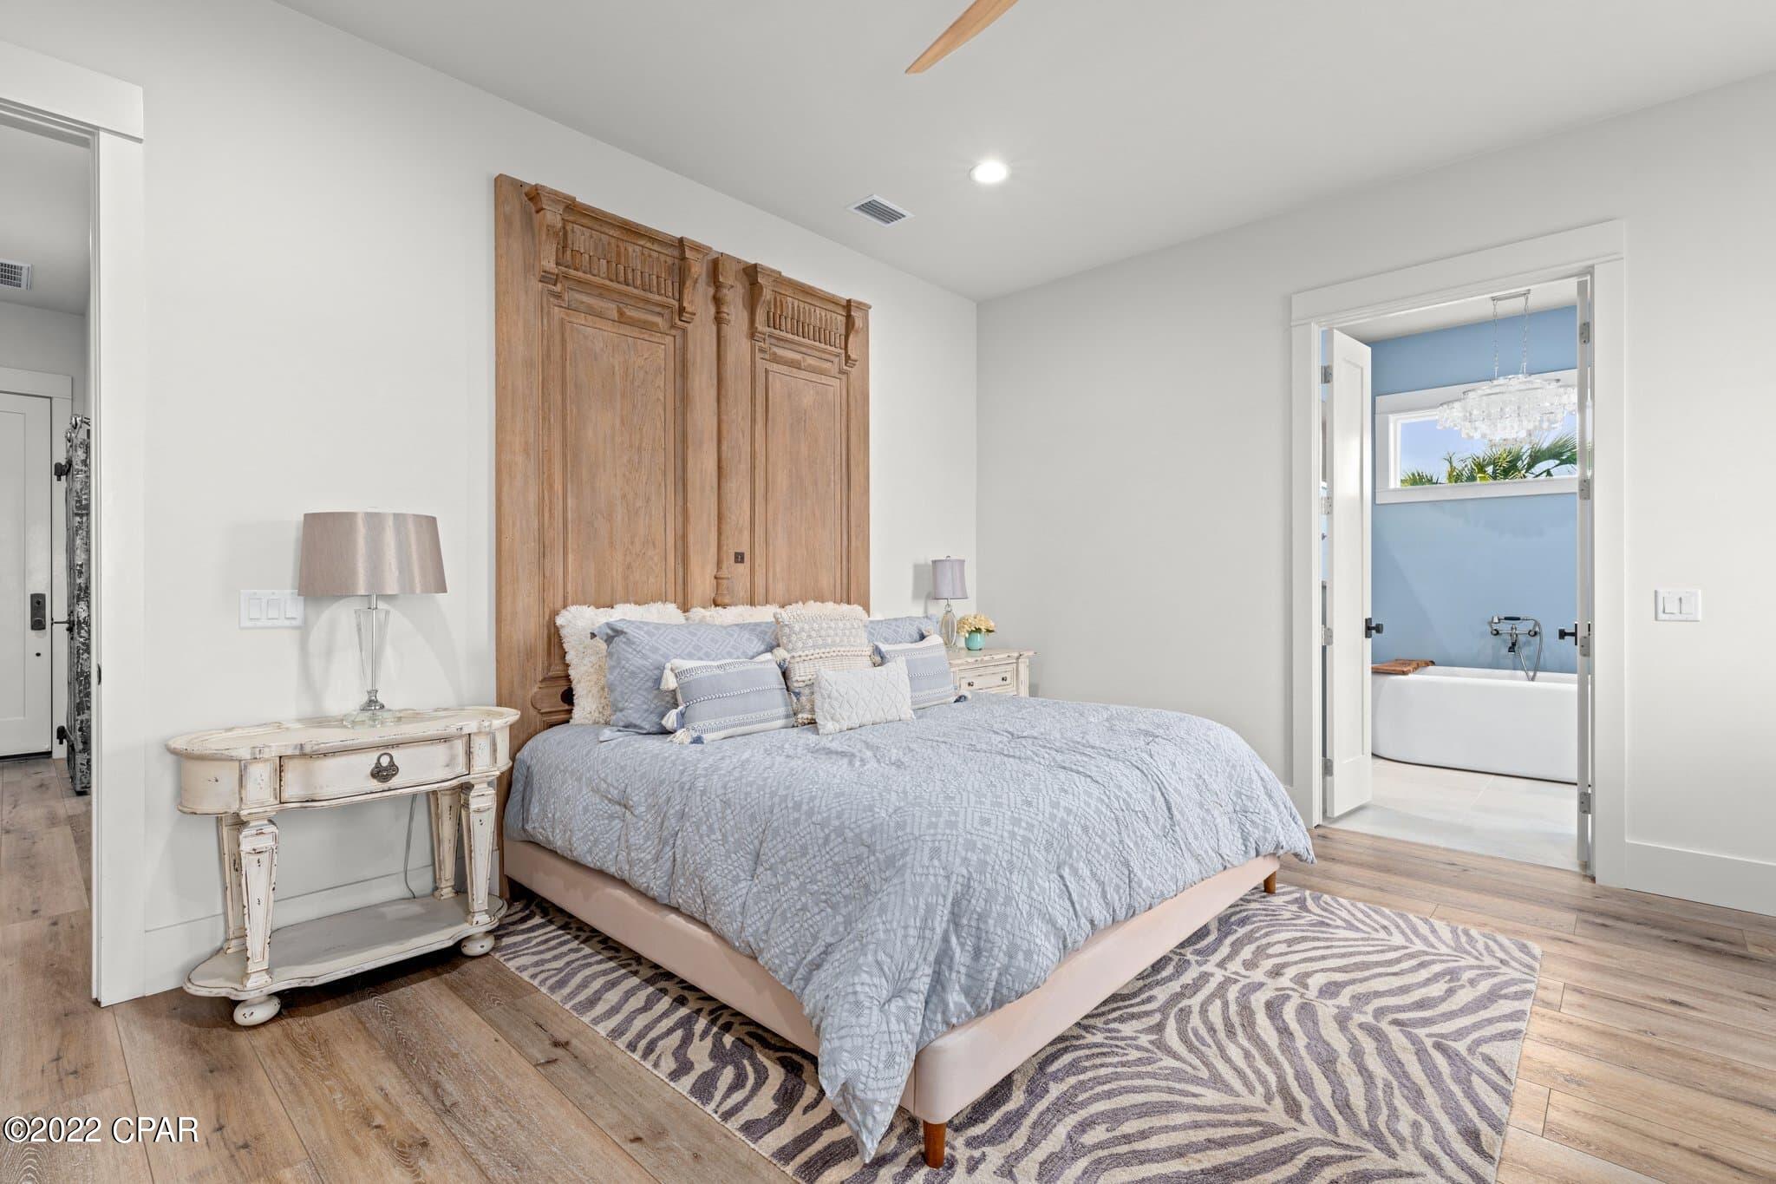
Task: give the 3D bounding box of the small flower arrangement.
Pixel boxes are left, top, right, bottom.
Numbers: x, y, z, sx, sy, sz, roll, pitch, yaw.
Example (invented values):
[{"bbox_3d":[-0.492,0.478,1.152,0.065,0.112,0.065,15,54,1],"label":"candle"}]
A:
[{"bbox_3d":[0.509,0.235,4.618,0.210,0.220,0.225,0,0,0],"label":"small flower arrangement"}]

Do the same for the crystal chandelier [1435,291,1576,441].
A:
[{"bbox_3d":[4.030,-1.428,5.105,0.800,0.950,0.520,0,0,42],"label":"crystal chandelier"}]

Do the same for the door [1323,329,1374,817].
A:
[{"bbox_3d":[2.411,-0.101,4.126,0.505,2.440,0.045,0,0,-40],"label":"door"}]

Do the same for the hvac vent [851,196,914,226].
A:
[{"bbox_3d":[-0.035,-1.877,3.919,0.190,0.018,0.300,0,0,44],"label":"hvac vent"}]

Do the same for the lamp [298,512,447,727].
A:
[{"bbox_3d":[-1.643,0.083,2.511,0.370,0.670,0.395,0,0,44],"label":"lamp"}]

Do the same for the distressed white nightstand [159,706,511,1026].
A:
[{"bbox_3d":[-1.618,0.790,2.427,0.480,0.752,0.885,0,0,44],"label":"distressed white nightstand"}]

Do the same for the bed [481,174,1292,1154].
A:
[{"bbox_3d":[0.038,-0.203,2.975,2.190,2.730,2.200,0,0,44],"label":"bed"}]

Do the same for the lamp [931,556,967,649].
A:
[{"bbox_3d":[0.353,0.075,4.628,0.205,0.555,0.205,0,0,0],"label":"lamp"}]

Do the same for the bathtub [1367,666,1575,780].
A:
[{"bbox_3d":[4.081,0.847,5.229,1.700,0.610,0.770,0,0,42],"label":"bathtub"}]

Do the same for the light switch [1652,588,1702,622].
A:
[{"bbox_3d":[2.978,0.052,2.975,0.122,0.119,0.010,0,0,42],"label":"light switch"}]

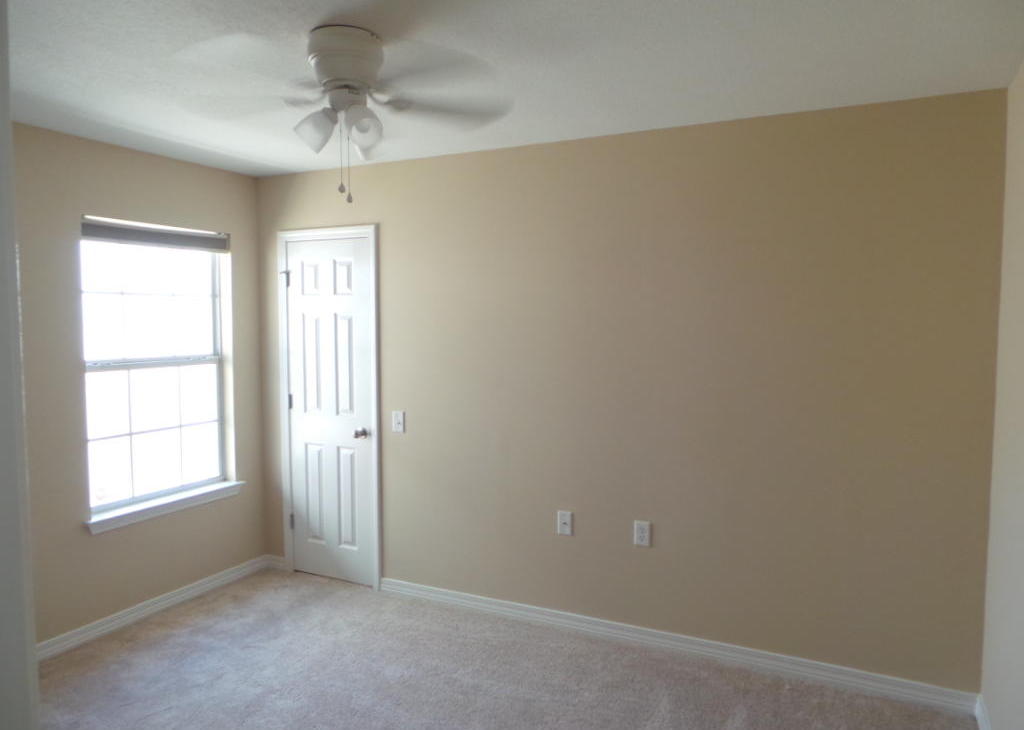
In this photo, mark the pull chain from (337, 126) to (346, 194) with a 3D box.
[{"bbox_3d":[-0.517,-0.633,2.071,0.021,0.224,0.021,0,4,0],"label":"pull chain"}]

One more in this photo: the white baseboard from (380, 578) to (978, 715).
[{"bbox_3d":[0.550,1.311,3.332,2.913,0.082,0.016,2,4,26],"label":"white baseboard"}]

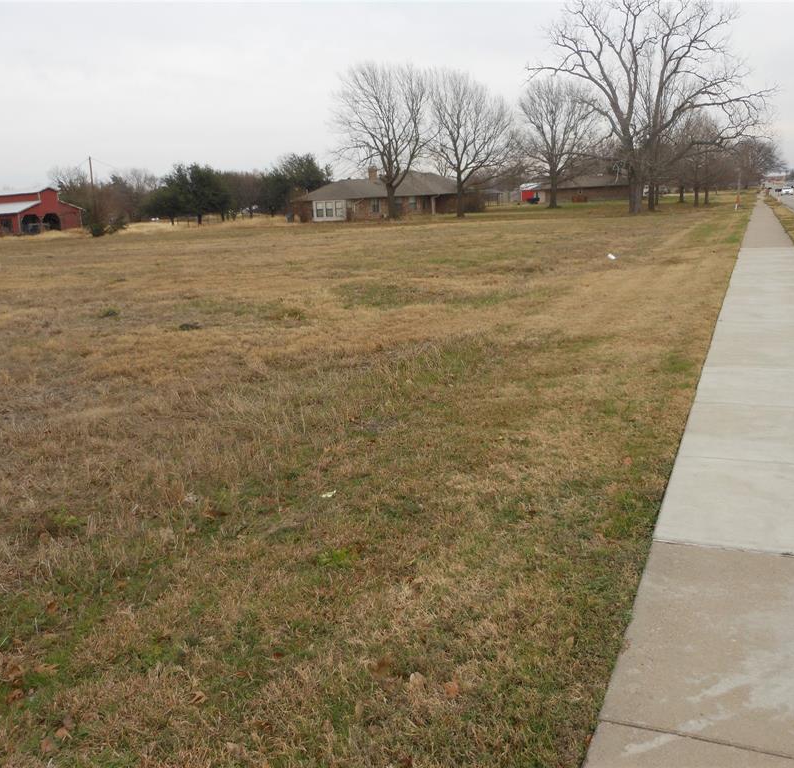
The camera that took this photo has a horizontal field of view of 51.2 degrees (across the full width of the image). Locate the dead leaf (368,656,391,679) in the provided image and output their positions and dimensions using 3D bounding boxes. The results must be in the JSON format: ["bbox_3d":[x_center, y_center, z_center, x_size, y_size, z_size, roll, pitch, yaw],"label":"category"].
[{"bbox_3d":[-0.063,1.019,2.979,0.080,0.050,0.080,-3,12,0],"label":"dead leaf"}]

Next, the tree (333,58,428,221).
[{"bbox_3d":[-1.740,-27.150,94.148,10.831,16.489,10.831,-3,12,0],"label":"tree"}]

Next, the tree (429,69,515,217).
[{"bbox_3d":[7.651,-24.440,85.236,8.524,14.310,8.524,-3,12,0],"label":"tree"}]

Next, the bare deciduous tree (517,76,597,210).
[{"bbox_3d":[20.821,-30.681,106.743,9.417,16.078,9.417,-3,12,0],"label":"bare deciduous tree"}]

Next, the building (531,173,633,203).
[{"bbox_3d":[33.193,-35.613,150.313,15.386,4.475,9.360,-7,13,-17],"label":"building"}]

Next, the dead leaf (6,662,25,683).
[{"bbox_3d":[-1.419,1.073,3.081,0.070,0.045,0.070,-3,12,0],"label":"dead leaf"}]

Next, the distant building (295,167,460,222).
[{"bbox_3d":[-2.638,-23.653,104.320,18.609,5.669,11.440,-7,13,-18],"label":"distant building"}]

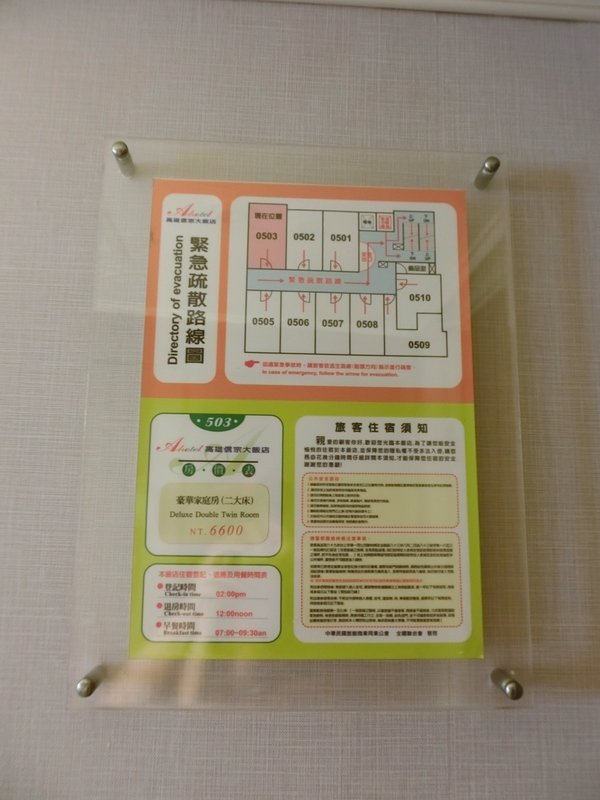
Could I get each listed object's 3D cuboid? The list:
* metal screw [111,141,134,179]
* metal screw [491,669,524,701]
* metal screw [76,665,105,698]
[{"bbox_3d":[-0.122,-0.166,0.399,0.010,0.010,0.029,1,-9,-3],"label":"metal screw"},{"bbox_3d":[0.130,0.178,0.360,0.010,0.010,0.029,1,-9,-3],"label":"metal screw"},{"bbox_3d":[-0.126,0.169,0.347,0.010,0.010,0.029,1,-9,-3],"label":"metal screw"}]

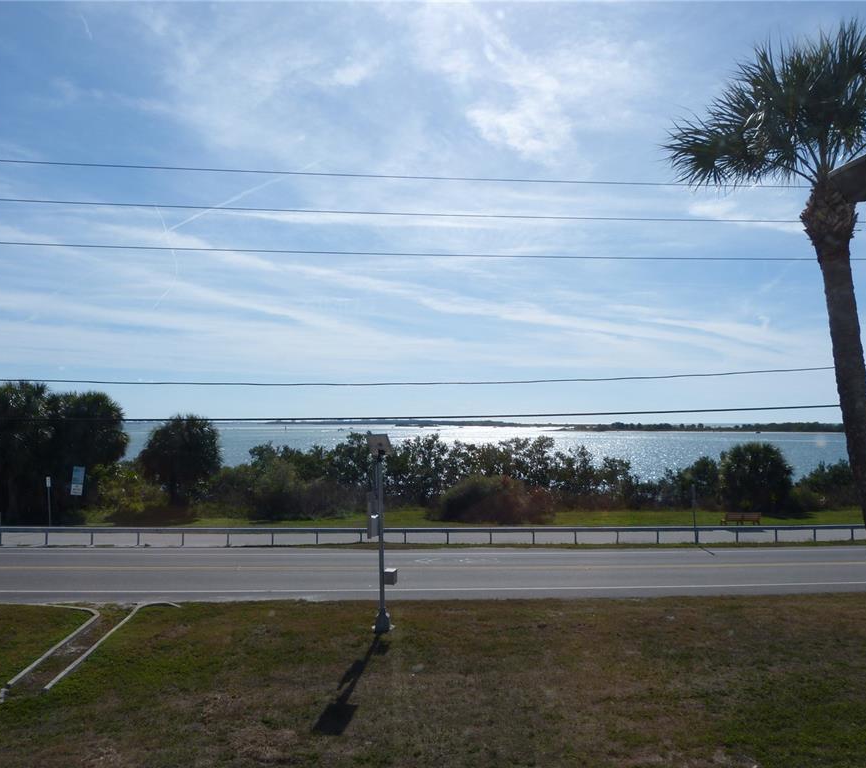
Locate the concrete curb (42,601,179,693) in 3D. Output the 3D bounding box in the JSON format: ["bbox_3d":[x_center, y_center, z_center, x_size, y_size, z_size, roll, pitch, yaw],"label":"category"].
[{"bbox_3d":[-7.767,6.289,18.509,1.200,0.330,6.900,0,-3,-5],"label":"concrete curb"}]

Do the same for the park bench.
[{"bbox_3d":[16.272,7.106,39.021,1.900,0.800,0.650,0,-3,-5],"label":"park bench"}]

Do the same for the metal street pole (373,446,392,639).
[{"bbox_3d":[-1.286,4.036,18.923,0.400,4.650,0.400,0,-3,-5],"label":"metal street pole"}]

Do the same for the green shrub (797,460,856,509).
[{"bbox_3d":[26.040,6.574,48.878,3.800,2.950,3.200,0,-3,-5],"label":"green shrub"}]

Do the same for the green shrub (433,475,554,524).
[{"bbox_3d":[3.384,6.327,41.365,6.200,2.450,4.000,0,-3,-5],"label":"green shrub"}]

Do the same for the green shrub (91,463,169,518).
[{"bbox_3d":[-17.987,6.060,43.781,4.300,3.050,3.300,0,-3,-5],"label":"green shrub"}]

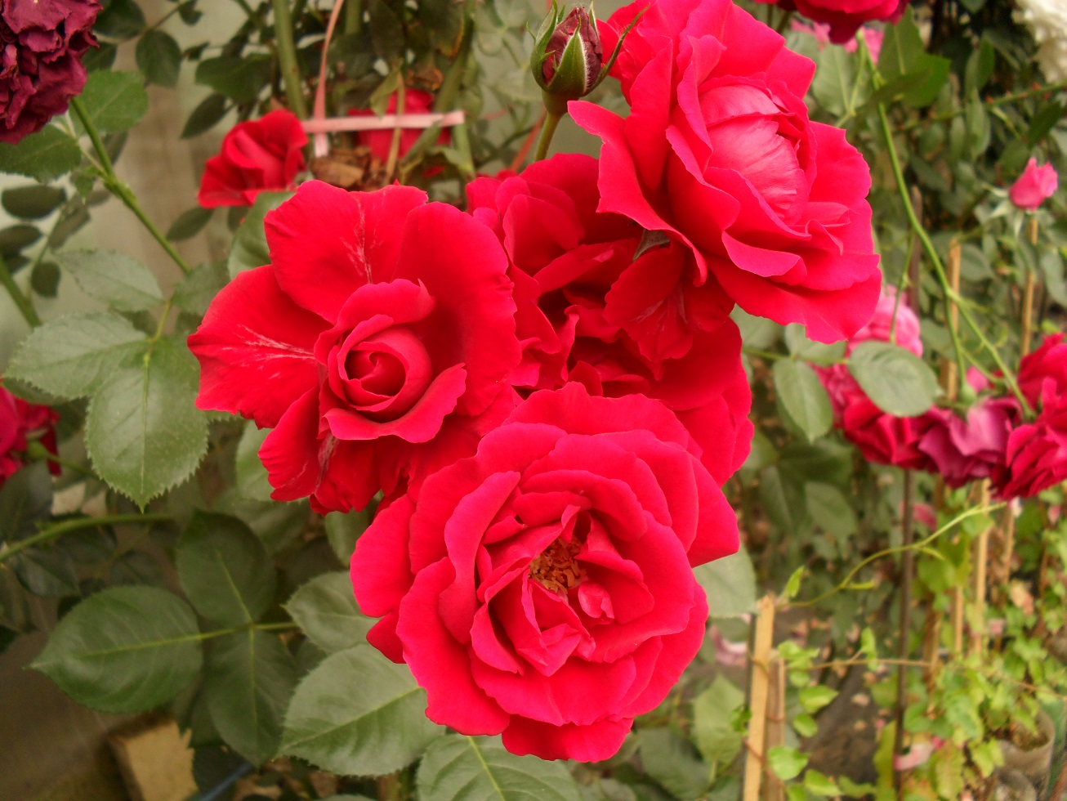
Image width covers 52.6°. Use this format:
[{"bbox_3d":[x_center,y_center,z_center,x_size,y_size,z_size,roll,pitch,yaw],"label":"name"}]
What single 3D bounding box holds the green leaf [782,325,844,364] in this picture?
[{"bbox_3d":[0.145,-0.035,0.550,0.034,0.038,0.010,38,0,20],"label":"green leaf"}]

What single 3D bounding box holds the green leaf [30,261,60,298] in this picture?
[{"bbox_3d":[-0.361,-0.090,0.800,0.020,0.028,0.006,3,-10,-22],"label":"green leaf"}]

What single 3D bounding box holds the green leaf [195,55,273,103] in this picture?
[{"bbox_3d":[-0.207,-0.226,0.750,0.054,0.028,0.010,-19,1,-15],"label":"green leaf"}]

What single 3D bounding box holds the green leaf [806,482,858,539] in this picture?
[{"bbox_3d":[0.209,0.077,0.755,0.033,0.050,0.010,-38,-12,-12],"label":"green leaf"}]

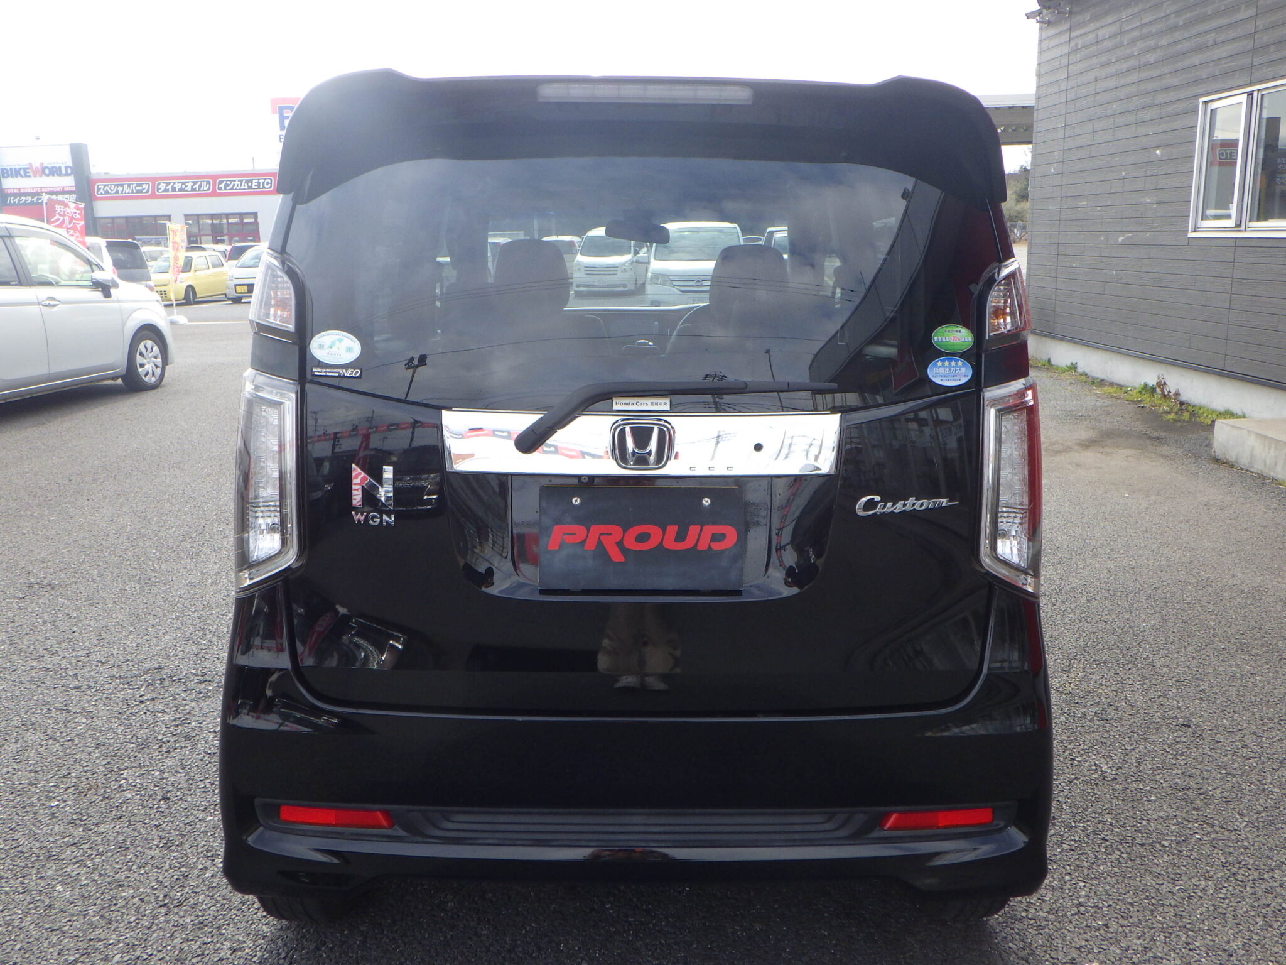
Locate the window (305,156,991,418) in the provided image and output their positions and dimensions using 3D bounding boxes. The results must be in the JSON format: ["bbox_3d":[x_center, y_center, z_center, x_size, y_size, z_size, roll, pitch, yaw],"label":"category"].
[{"bbox_3d":[-0.002,-0.324,1.670,1.170,0.430,0.100,0,-6,-1],"label":"window"}]

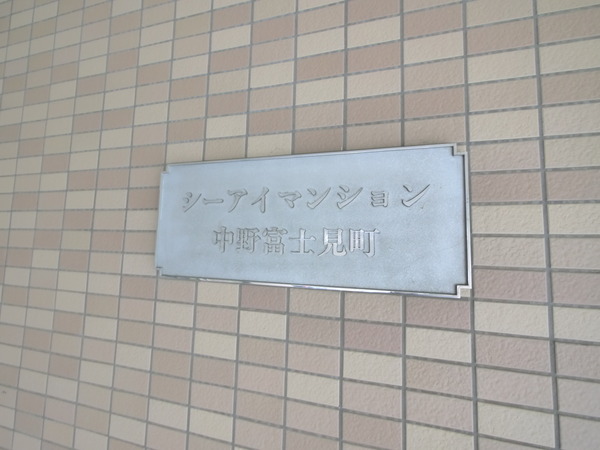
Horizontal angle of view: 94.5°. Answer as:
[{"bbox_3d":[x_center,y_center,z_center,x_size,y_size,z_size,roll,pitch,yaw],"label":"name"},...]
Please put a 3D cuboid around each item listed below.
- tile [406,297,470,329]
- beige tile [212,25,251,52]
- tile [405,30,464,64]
[{"bbox_3d":[0.220,0.140,0.446,0.095,0.045,0.010,0,-5,17],"label":"tile"},{"bbox_3d":[-0.150,-0.407,0.609,0.095,0.045,0.010,0,-5,16],"label":"beige tile"},{"bbox_3d":[0.232,-0.307,0.486,0.095,0.045,0.010,0,-5,16],"label":"tile"}]

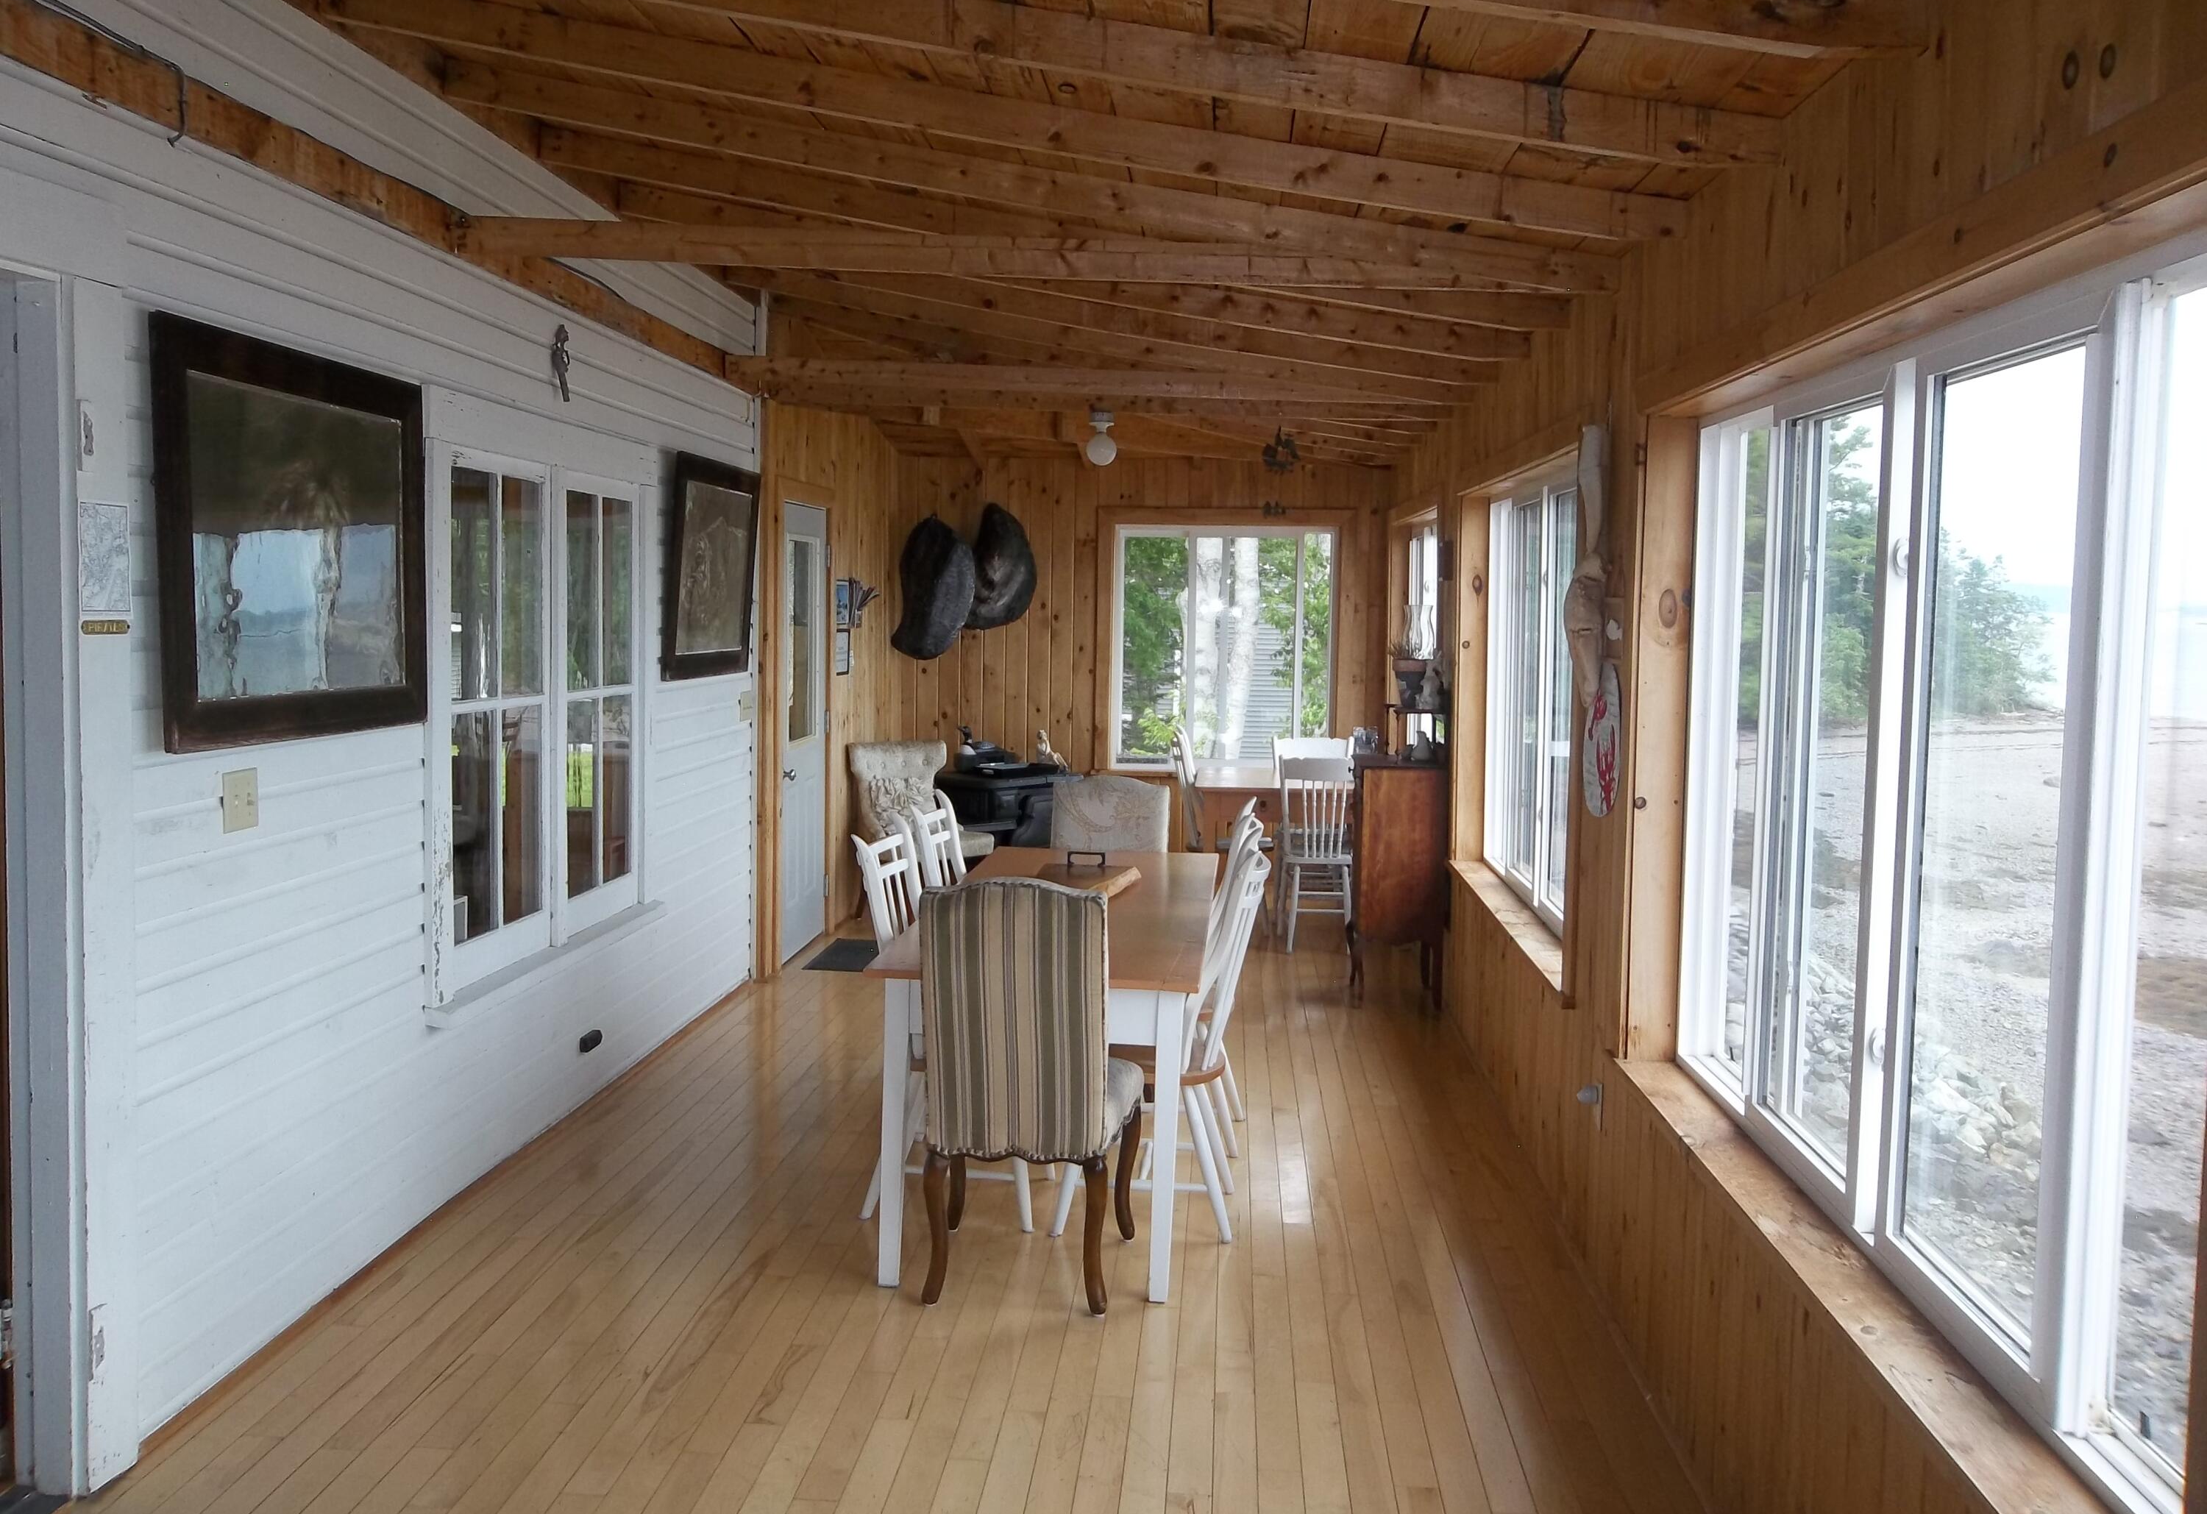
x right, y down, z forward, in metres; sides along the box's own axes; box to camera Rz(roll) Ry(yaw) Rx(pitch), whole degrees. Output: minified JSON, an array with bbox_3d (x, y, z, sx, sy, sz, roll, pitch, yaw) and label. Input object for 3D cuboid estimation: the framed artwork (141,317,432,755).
[{"bbox_3d":[-1.697,-0.446,3.662,0.040,0.820,1.040,1,5,4],"label":"framed artwork"}]

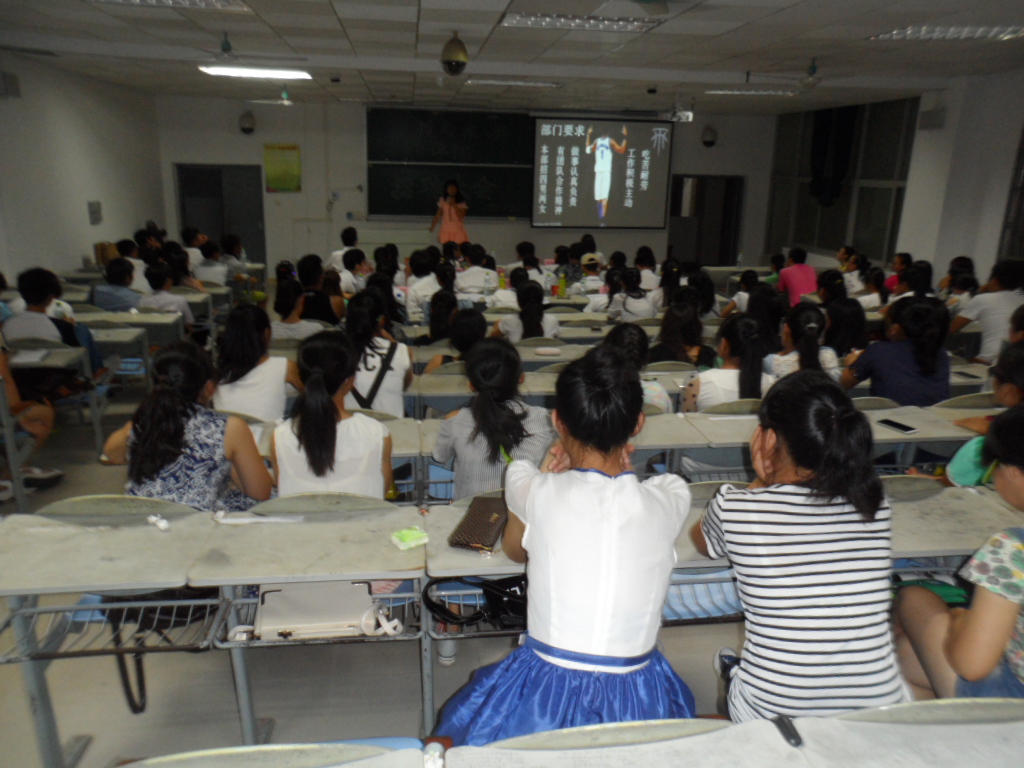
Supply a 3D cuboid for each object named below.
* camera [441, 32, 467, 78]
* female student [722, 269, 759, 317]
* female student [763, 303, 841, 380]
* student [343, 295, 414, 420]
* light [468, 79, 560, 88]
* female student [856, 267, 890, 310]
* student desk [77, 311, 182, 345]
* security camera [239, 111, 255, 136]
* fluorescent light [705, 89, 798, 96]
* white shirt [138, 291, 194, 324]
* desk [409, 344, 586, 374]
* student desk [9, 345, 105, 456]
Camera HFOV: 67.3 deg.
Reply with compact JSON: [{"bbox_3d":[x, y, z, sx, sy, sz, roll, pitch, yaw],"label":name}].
[{"bbox_3d":[-0.450,-2.607,6.062,0.210,0.330,0.210,-1,16,-7],"label":"camera"},{"bbox_3d":[1.938,-0.392,6.551,0.440,1.160,0.700,-3,16,-15],"label":"female student"},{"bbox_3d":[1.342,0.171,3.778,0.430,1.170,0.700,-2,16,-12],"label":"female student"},{"bbox_3d":[-0.605,0.185,3.473,0.420,1.246,0.600,0,16,-3],"label":"student"},{"bbox_3d":[0.039,-3.668,9.333,1.200,0.090,0.600,0,16,-7],"label":"light"},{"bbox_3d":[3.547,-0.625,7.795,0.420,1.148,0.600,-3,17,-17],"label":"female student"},{"bbox_3d":[-3.260,-0.174,6.375,1.080,0.750,0.420,-1,16,-7],"label":"student desk"},{"bbox_3d":[-4.300,-4.238,12.473,0.250,0.370,0.270,0,16,-7],"label":"security camera"},{"bbox_3d":[3.010,-3.679,9.673,1.200,0.090,0.600,0,16,-7],"label":"fluorescent light"},{"bbox_3d":[-2.925,-0.520,6.548,0.460,0.540,0.300,1,16,-3],"label":"white shirt"},{"bbox_3d":[-0.100,0.167,5.243,1.140,0.750,0.420,0,16,-7],"label":"desk"},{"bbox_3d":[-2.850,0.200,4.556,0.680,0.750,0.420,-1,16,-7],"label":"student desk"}]

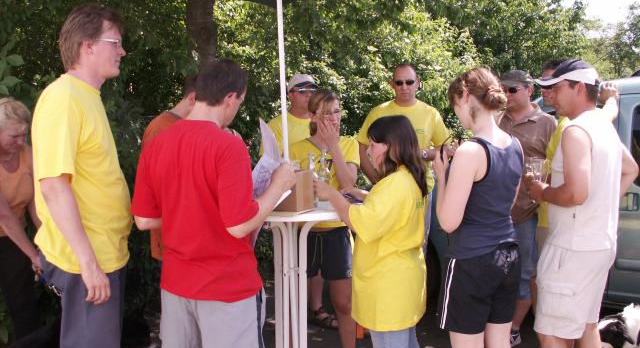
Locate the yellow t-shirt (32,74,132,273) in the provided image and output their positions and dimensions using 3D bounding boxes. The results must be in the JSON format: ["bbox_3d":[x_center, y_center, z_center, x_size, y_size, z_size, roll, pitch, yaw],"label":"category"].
[{"bbox_3d":[-0.870,-0.002,2.380,0.340,0.720,0.500,-1,6,-7],"label":"yellow t-shirt"}]

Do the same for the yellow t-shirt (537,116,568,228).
[{"bbox_3d":[1.477,-0.009,3.800,0.500,0.680,0.340,5,8,41],"label":"yellow t-shirt"}]

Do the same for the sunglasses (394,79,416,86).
[{"bbox_3d":[0.548,-0.587,4.150,0.145,0.045,0.140,0,6,3],"label":"sunglasses"}]

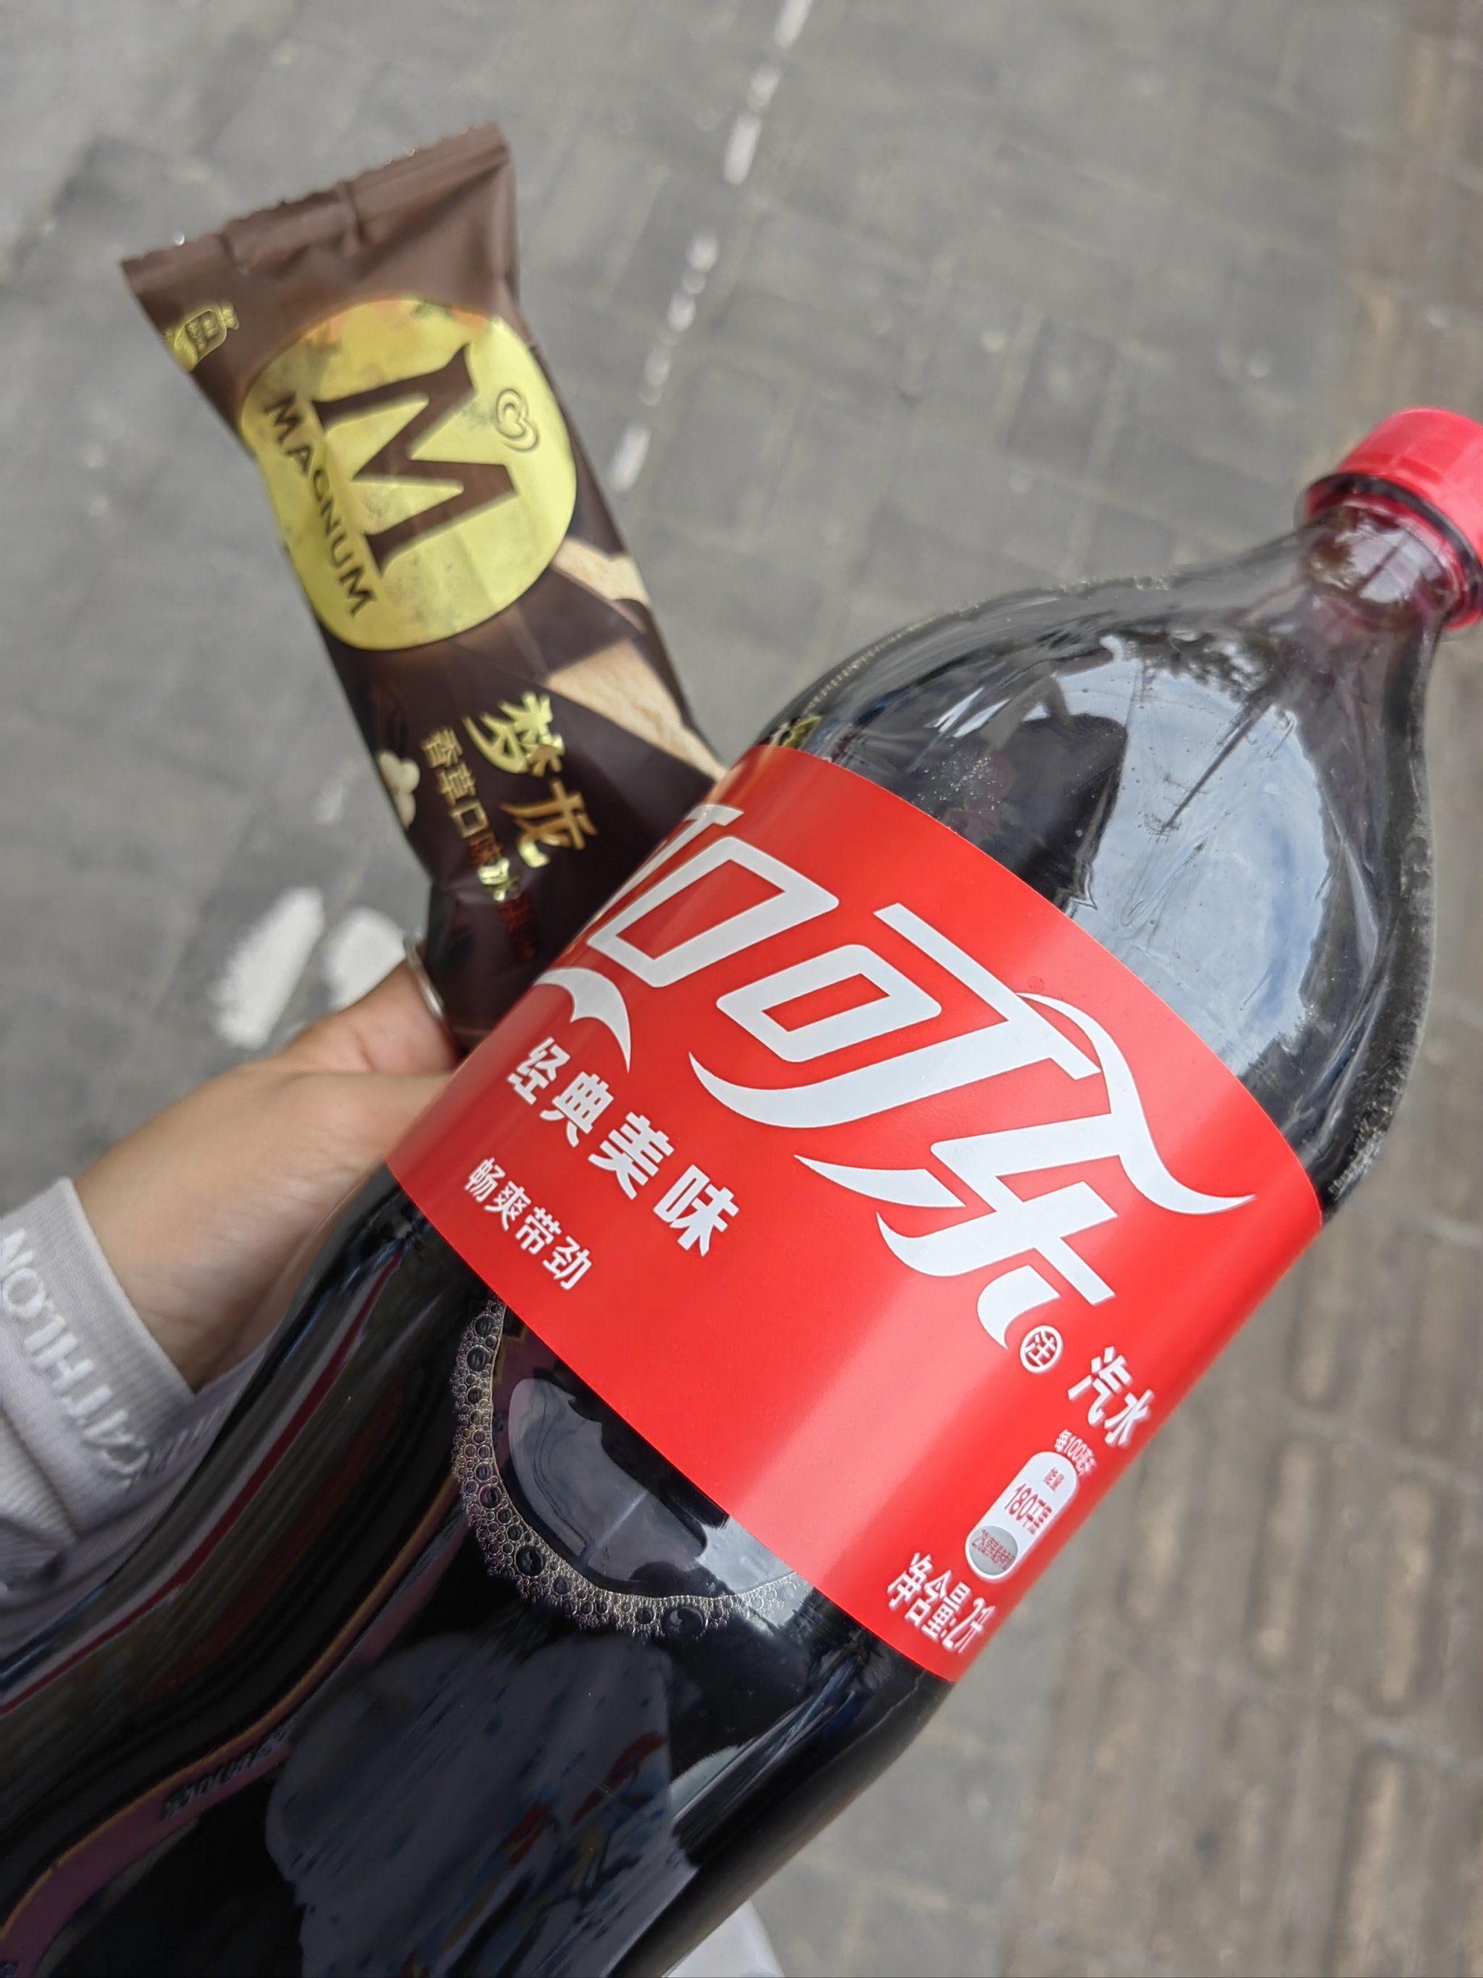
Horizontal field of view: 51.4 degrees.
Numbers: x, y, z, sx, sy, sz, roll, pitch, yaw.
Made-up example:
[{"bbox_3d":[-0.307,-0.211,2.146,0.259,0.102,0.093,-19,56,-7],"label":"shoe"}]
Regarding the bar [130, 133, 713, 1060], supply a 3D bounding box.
[{"bbox_3d":[-0.047,-0.068,0.277,0.073,0.027,0.168,-22,86,0],"label":"bar"}]

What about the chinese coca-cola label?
[{"bbox_3d":[0.015,0.030,0.226,0.107,0.107,0.076,38,82,28],"label":"chinese coca-cola label"}]

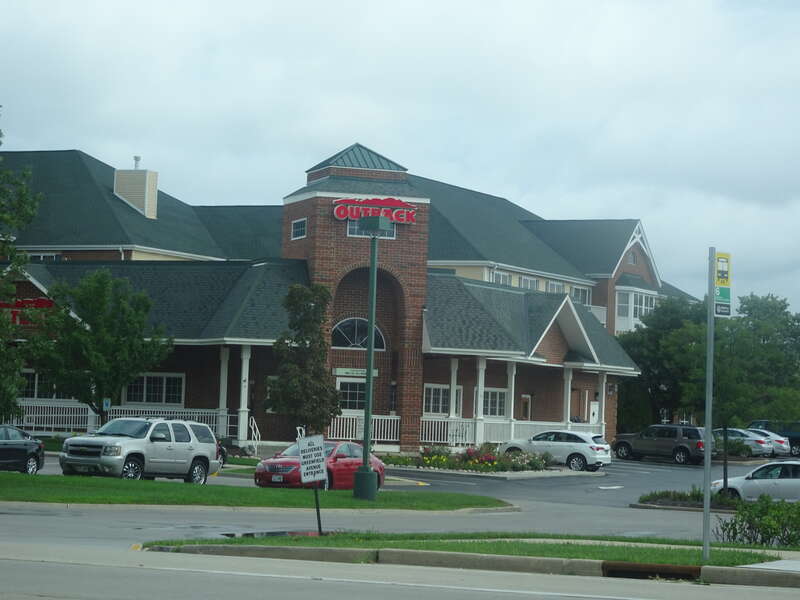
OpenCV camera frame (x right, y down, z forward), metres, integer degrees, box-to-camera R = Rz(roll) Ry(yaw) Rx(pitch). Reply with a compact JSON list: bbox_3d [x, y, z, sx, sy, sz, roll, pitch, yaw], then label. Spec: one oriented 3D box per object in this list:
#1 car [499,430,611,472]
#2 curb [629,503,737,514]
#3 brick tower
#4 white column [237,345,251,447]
[{"bbox_3d":[6.405,6.220,95.200,4.720,1.670,1.900,1,-3,22],"label":"car"},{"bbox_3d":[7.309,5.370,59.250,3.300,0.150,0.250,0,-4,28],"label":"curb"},{"bbox_3d":[-2.020,-0.141,98.326,5.150,13.090,5.150,3,-3,-18],"label":"brick tower"},{"bbox_3d":[-5.779,3.498,86.000,0.330,3.620,0.330,3,-3,-20],"label":"white column"}]

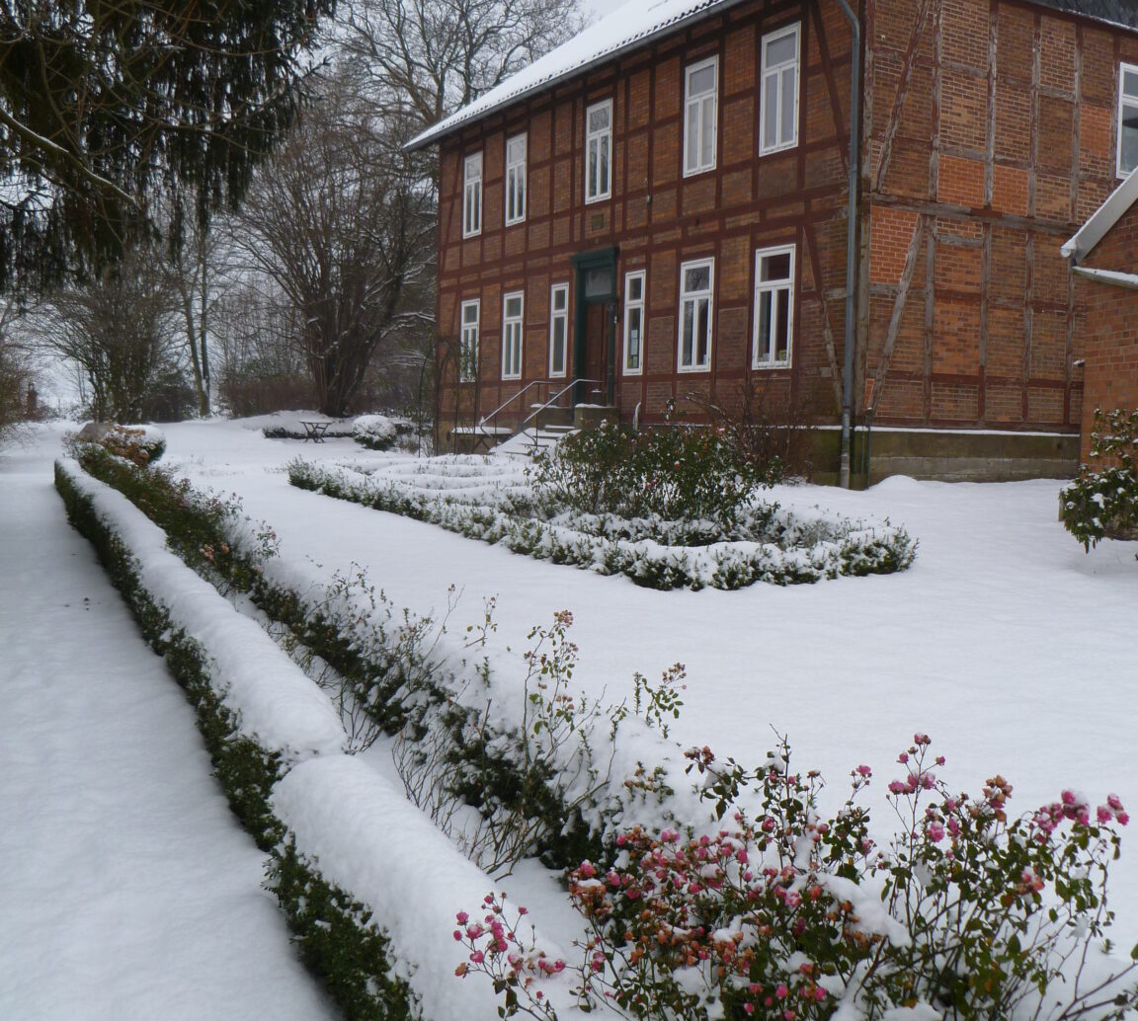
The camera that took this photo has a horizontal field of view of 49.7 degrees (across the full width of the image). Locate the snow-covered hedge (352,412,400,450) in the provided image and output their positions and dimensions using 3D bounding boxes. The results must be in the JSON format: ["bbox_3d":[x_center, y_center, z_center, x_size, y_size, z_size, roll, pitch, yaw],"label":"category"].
[{"bbox_3d":[-5.038,-2.071,32.000,1.250,1.000,1.250,0,4,-9],"label":"snow-covered hedge"}]

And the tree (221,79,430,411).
[{"bbox_3d":[-7.707,-8.673,40.000,7.000,11.200,6.800,0,4,-11],"label":"tree"}]

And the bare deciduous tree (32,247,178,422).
[{"bbox_3d":[-17.015,-6.476,45.000,5.300,6.400,5.200,-1,4,-21],"label":"bare deciduous tree"}]

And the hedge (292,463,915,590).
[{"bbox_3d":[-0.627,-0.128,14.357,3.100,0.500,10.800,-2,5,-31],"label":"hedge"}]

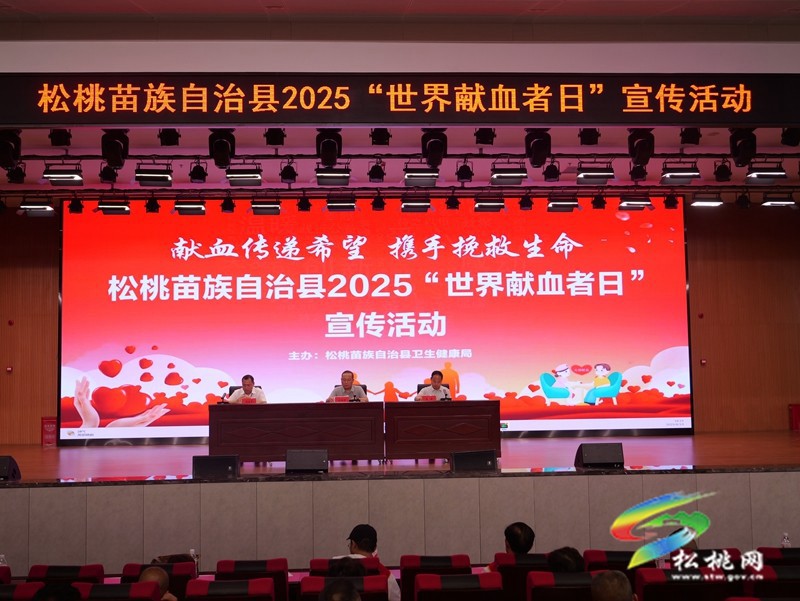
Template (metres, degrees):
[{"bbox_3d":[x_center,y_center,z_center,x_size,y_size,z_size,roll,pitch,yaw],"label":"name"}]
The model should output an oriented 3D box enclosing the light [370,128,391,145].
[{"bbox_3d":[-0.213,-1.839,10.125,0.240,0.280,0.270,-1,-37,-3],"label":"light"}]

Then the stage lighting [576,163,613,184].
[{"bbox_3d":[2.548,-1.664,12.120,0.460,0.270,0.320,-1,-4,-3],"label":"stage lighting"}]

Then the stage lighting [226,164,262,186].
[{"bbox_3d":[-1.953,-1.570,11.620,0.430,0.250,0.280,-1,-3,-3],"label":"stage lighting"}]

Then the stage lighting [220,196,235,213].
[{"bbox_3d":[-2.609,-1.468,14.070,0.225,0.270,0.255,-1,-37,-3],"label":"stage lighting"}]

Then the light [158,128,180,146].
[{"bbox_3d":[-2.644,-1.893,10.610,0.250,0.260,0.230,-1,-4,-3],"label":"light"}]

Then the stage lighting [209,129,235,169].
[{"bbox_3d":[-2.053,-1.777,10.641,0.300,0.500,0.270,-1,-4,-3],"label":"stage lighting"}]

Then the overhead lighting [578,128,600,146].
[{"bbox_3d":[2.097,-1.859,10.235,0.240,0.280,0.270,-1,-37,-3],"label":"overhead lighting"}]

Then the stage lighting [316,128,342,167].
[{"bbox_3d":[-0.746,-1.651,9.787,0.270,0.480,0.260,-1,-3,-3],"label":"stage lighting"}]

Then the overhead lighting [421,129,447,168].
[{"bbox_3d":[0.373,-1.727,10.145,0.300,0.540,0.300,-1,-4,-3],"label":"overhead lighting"}]

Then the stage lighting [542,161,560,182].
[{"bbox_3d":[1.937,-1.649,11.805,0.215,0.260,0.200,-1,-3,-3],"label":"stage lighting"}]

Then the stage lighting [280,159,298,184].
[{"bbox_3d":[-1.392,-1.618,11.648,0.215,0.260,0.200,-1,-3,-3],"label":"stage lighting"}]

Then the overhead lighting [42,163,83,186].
[{"bbox_3d":[-4.201,-1.569,11.515,0.430,0.250,0.280,-1,-3,-3],"label":"overhead lighting"}]

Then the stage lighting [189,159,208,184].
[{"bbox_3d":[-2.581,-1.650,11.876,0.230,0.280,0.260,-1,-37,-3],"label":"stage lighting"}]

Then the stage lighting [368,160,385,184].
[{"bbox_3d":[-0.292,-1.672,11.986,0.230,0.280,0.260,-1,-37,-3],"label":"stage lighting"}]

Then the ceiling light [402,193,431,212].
[{"bbox_3d":[0.261,-1.601,15.114,0.470,0.280,0.260,-1,-4,-3],"label":"ceiling light"}]

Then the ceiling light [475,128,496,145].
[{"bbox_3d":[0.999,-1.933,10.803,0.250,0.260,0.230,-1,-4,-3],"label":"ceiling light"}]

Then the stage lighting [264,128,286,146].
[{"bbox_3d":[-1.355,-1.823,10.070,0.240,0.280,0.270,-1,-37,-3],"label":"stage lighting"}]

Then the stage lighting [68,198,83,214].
[{"bbox_3d":[-5.201,-1.514,14.824,0.220,0.240,0.200,-1,-4,-3],"label":"stage lighting"}]

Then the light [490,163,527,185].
[{"bbox_3d":[1.381,-1.617,11.777,0.430,0.250,0.280,-1,-3,-3],"label":"light"}]

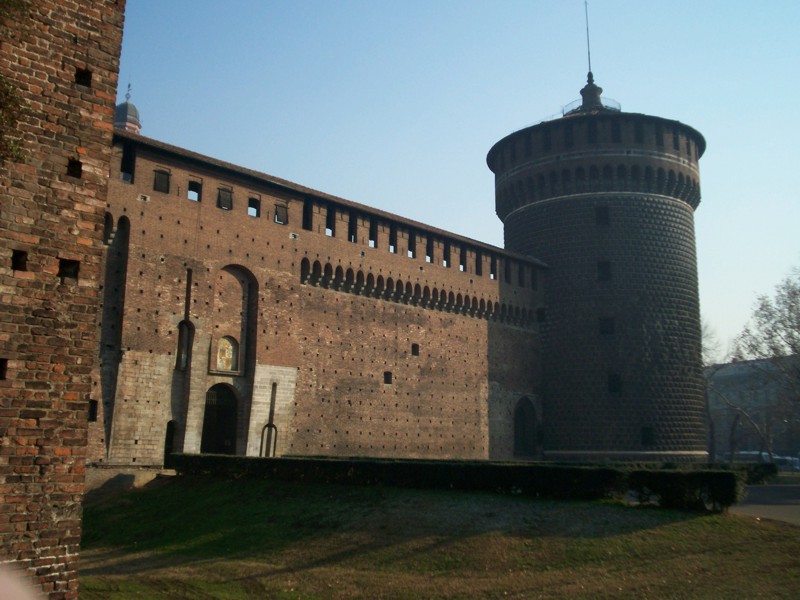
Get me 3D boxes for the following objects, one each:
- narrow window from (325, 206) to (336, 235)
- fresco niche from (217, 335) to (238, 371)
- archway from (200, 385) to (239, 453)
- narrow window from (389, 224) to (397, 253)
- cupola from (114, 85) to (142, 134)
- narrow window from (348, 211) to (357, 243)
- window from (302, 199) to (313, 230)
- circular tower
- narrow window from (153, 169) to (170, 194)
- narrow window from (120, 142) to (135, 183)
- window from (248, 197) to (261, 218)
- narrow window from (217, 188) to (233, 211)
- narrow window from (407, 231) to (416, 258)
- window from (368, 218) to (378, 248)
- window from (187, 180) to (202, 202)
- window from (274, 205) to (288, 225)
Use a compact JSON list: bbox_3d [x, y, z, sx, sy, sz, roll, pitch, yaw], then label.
[{"bbox_3d":[-4.745,-5.228,55.453,0.400,2.100,0.820,-10,-15,43],"label":"narrow window"},{"bbox_3d":[-10.353,3.259,49.478,0.450,2.150,1.500,-10,-15,43],"label":"fresco niche"},{"bbox_3d":[-11.570,7.771,52.879,0.800,4.757,2.629,-8,-13,42],"label":"archway"},{"bbox_3d":[-0.654,-4.728,65.517,0.400,2.186,0.852,-8,-13,42],"label":"narrow window"},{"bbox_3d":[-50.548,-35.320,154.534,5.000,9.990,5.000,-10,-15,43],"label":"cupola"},{"bbox_3d":[-3.646,-5.395,62.281,0.400,2.294,0.852,-8,-13,42],"label":"narrow window"},{"bbox_3d":[-6.639,-6.005,59.035,0.400,2.288,0.852,-8,-13,42],"label":"window"},{"bbox_3d":[18.924,-3.708,79.932,20.700,38.800,20.700,-10,-15,43],"label":"circular tower"},{"bbox_3d":[-13.388,-6.588,46.485,0.300,1.250,1.020,-10,-15,43],"label":"narrow window"},{"bbox_3d":[-14.850,-7.361,45.152,0.400,2.100,0.800,-10,-15,43],"label":"narrow window"},{"bbox_3d":[-9.815,-6.140,55.507,0.400,1.277,0.959,-8,-13,42],"label":"window"},{"bbox_3d":[-11.393,-6.531,53.807,0.400,1.330,1.030,-8,-13,42],"label":"narrow window"},{"bbox_3d":[0.843,-4.403,67.136,0.400,2.147,0.852,-8,-13,42],"label":"narrow window"},{"bbox_3d":[-2.150,-5.055,63.897,0.400,2.227,0.852,-8,-13,42],"label":"window"},{"bbox_3d":[-12.949,-6.778,52.109,0.400,1.254,0.932,-8,-13,42],"label":"window"},{"bbox_3d":[-7.561,-5.371,52.427,0.300,1.220,1.000,-10,-15,43],"label":"window"}]

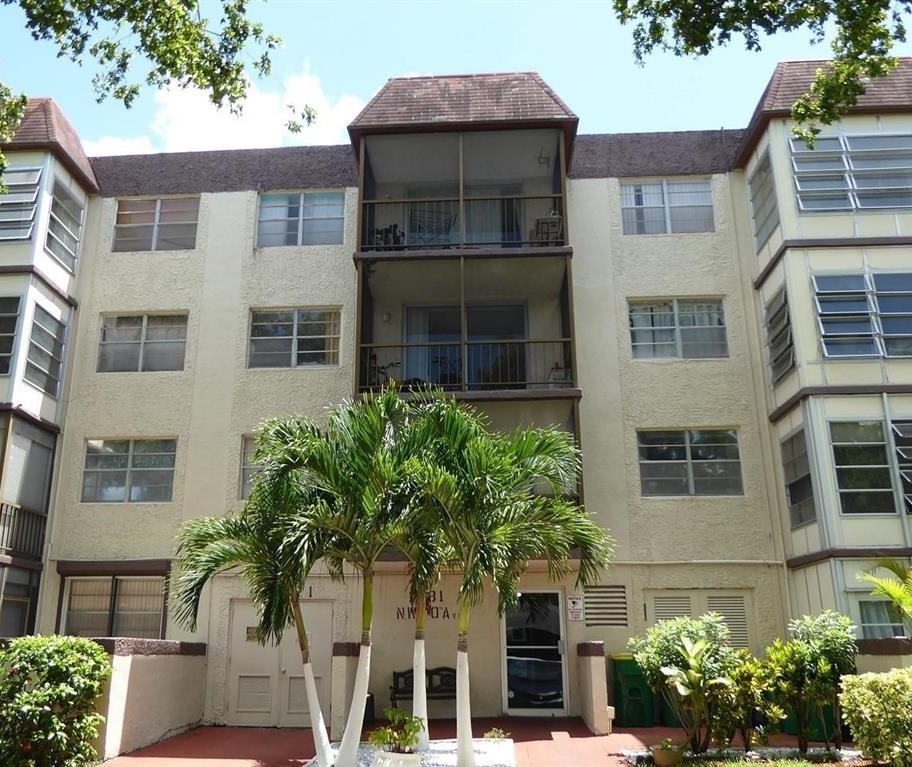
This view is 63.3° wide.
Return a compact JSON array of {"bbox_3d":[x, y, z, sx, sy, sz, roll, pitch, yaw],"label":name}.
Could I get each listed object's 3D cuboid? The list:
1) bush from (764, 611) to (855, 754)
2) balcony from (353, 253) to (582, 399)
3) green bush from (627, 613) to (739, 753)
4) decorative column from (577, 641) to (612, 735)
[{"bbox_3d":[4.550,3.798,9.499,1.154,1.684,1.150,-1,-18,3],"label":"bush"},{"bbox_3d":[0.208,-0.774,13.929,3.879,2.711,1.750,-1,-18,3],"label":"balcony"},{"bbox_3d":[2.916,3.826,9.534,1.423,1.666,1.300,-1,-18,3],"label":"green bush"},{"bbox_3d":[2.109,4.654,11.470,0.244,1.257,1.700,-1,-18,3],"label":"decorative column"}]

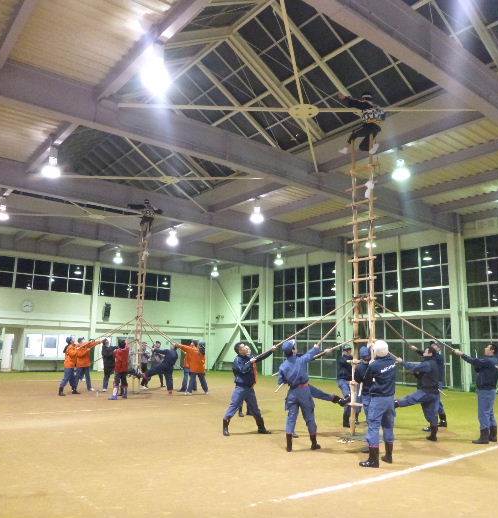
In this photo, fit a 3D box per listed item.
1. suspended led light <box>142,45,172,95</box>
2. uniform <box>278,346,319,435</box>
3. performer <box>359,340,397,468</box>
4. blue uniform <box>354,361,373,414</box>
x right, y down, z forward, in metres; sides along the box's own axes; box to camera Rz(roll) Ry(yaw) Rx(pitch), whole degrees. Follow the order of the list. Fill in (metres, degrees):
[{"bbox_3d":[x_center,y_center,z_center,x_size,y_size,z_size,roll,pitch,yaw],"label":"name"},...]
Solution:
[{"bbox_3d":[-1.782,-3.592,9.500,0.520,0.800,0.520,1,-10,0],"label":"suspended led light"},{"bbox_3d":[0.816,2.145,8.131,0.560,1.350,0.480,-5,-12,30],"label":"uniform"},{"bbox_3d":[1.886,2.086,7.336,0.420,1.738,0.500,-8,-14,41],"label":"performer"},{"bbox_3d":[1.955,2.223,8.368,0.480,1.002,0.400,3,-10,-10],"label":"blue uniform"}]

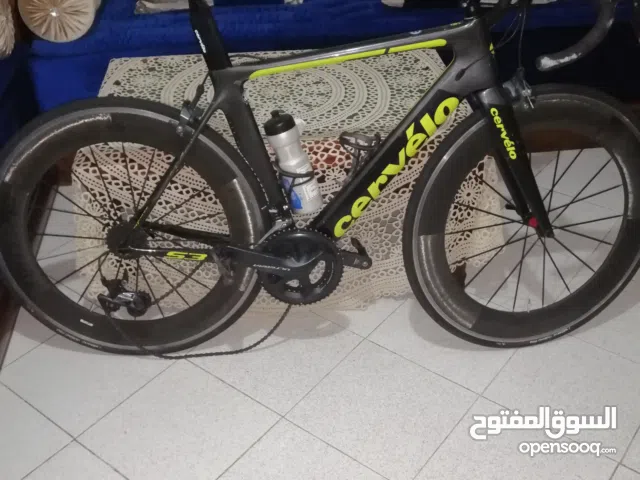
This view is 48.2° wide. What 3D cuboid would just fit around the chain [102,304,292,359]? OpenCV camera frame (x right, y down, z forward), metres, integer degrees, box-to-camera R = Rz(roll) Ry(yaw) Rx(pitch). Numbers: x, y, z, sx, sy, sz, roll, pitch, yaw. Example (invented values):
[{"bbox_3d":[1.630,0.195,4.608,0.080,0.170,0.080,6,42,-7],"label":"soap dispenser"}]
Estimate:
[{"bbox_3d":[-0.297,0.232,1.794,0.465,0.166,0.036,-1,34,0],"label":"chain"}]

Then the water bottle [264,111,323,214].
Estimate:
[{"bbox_3d":[-0.064,-0.180,1.638,0.074,0.241,0.074,-14,24,6],"label":"water bottle"}]

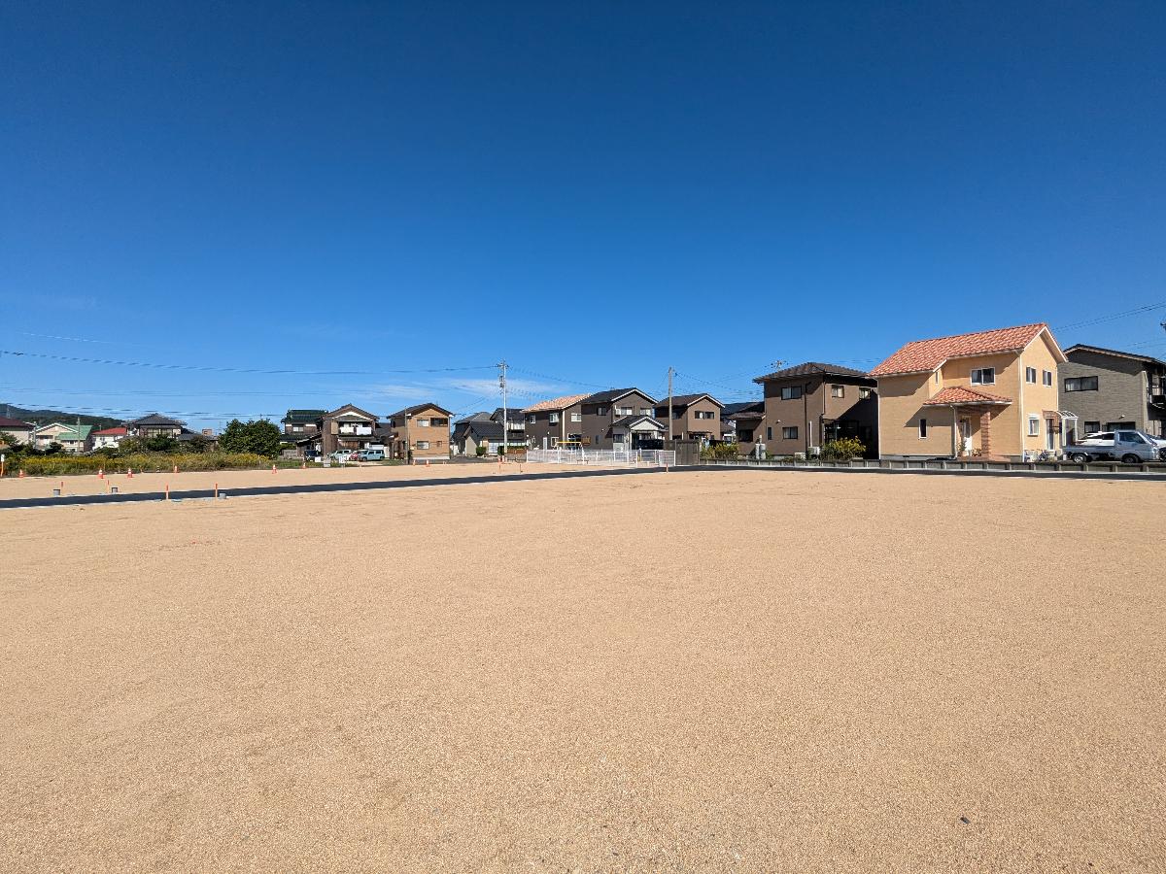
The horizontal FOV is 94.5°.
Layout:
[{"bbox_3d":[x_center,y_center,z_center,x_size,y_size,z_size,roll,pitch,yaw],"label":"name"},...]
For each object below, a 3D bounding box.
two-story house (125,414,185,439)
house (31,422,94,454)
[{"bbox_3d":[-77.647,0.000,98.000,7.800,8.200,7.000,-1,-1,-25],"label":"two-story house"},{"bbox_3d":[-140.946,0.526,146.000,11.000,9.000,9.000,-1,-1,-29],"label":"house"}]

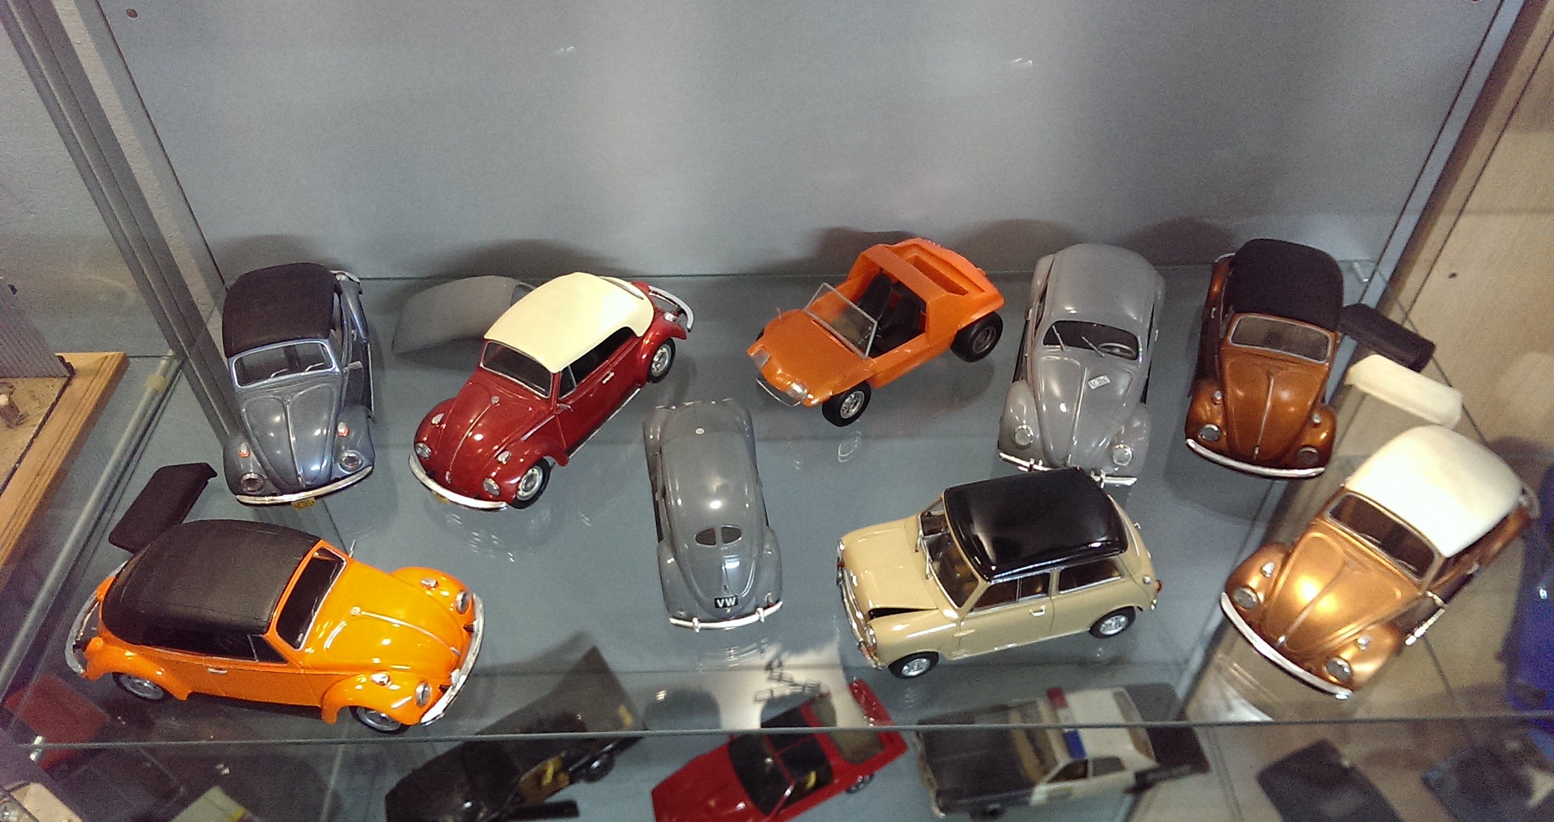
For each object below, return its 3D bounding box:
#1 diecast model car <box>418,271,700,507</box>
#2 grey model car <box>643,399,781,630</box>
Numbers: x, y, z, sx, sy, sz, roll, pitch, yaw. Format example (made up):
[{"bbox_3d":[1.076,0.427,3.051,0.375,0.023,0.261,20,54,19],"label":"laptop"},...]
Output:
[{"bbox_3d":[-0.145,-0.028,0.749,0.086,0.083,0.219,24,51,21],"label":"diecast model car"},{"bbox_3d":[-0.040,0.049,0.690,0.068,0.065,0.176,-7,47,-6],"label":"grey model car"}]

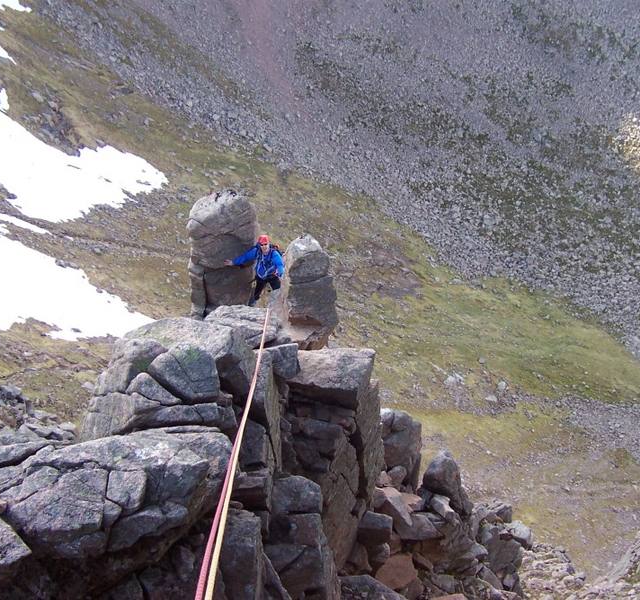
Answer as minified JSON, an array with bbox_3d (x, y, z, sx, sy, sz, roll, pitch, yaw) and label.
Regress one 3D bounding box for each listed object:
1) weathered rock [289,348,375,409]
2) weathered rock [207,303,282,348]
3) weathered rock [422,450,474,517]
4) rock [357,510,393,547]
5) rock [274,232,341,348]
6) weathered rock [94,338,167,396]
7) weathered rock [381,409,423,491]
[{"bbox_3d":[0.181,1.087,11.400,1.120,0.420,1.000,4,25,9],"label":"weathered rock"},{"bbox_3d":[-1.234,0.423,13.300,1.200,0.400,0.950,2,25,5],"label":"weathered rock"},{"bbox_3d":[1.938,2.759,12.200,0.700,0.800,0.600,6,26,14],"label":"weathered rock"},{"bbox_3d":[0.777,3.244,11.500,0.500,0.320,0.450,4,25,9],"label":"rock"},{"bbox_3d":[-0.241,-0.136,14.300,1.050,1.950,1.000,0,25,0],"label":"rock"},{"bbox_3d":[-2.254,0.803,9.700,0.780,0.520,0.600,0,25,0],"label":"weathered rock"},{"bbox_3d":[1.262,2.344,12.700,0.720,1.100,0.650,0,25,0],"label":"weathered rock"}]

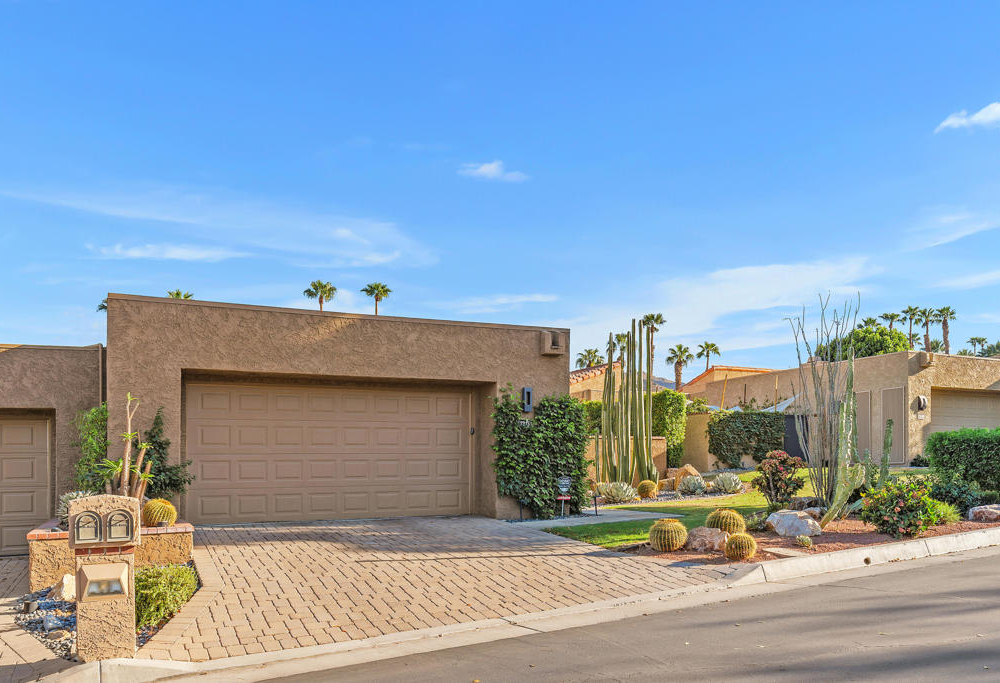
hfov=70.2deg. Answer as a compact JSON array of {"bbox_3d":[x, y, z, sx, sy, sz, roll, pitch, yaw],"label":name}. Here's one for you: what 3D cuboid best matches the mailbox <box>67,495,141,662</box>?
[{"bbox_3d":[-3.086,1.846,5.550,0.490,1.280,0.470,1,-3,-23],"label":"mailbox"}]

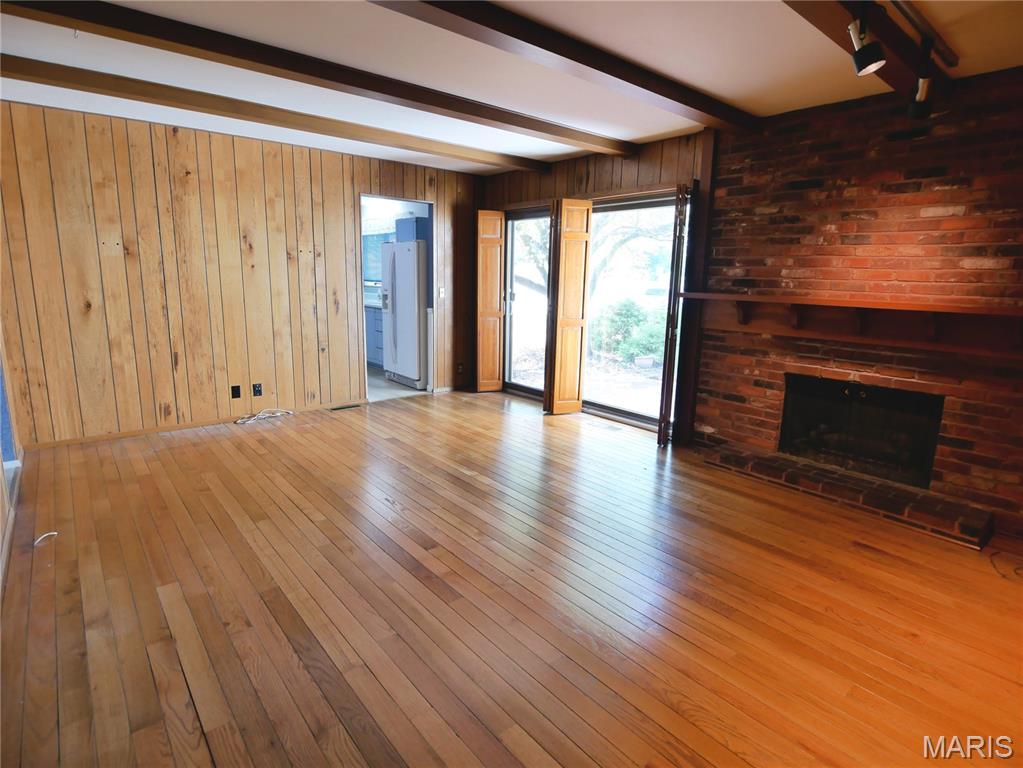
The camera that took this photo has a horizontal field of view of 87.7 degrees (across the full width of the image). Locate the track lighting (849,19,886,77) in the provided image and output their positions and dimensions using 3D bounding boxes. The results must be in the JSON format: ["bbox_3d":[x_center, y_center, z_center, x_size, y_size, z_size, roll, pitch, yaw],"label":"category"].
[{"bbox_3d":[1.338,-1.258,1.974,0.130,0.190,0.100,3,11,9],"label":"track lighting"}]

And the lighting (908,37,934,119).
[{"bbox_3d":[1.865,-1.387,2.420,0.100,0.310,0.095,-3,12,-22],"label":"lighting"}]

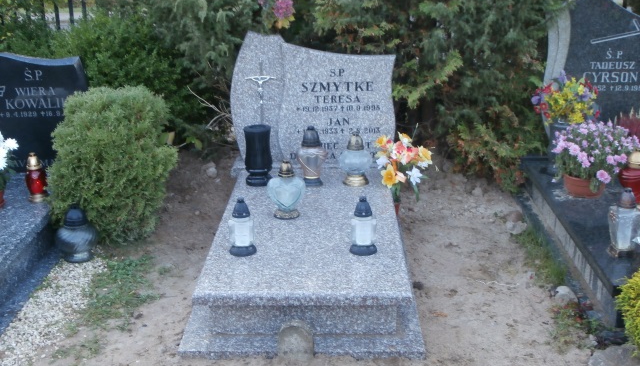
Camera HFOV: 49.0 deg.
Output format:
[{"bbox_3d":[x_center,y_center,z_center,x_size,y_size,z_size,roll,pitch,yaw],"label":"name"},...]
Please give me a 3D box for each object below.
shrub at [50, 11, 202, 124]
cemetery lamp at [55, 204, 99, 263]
[{"bbox_3d":[-1.439,-0.880,5.250,1.200,0.900,1.000,1,19,1],"label":"shrub"},{"bbox_3d":[-1.095,0.218,3.202,0.190,0.255,0.190,1,19,1],"label":"cemetery lamp"}]

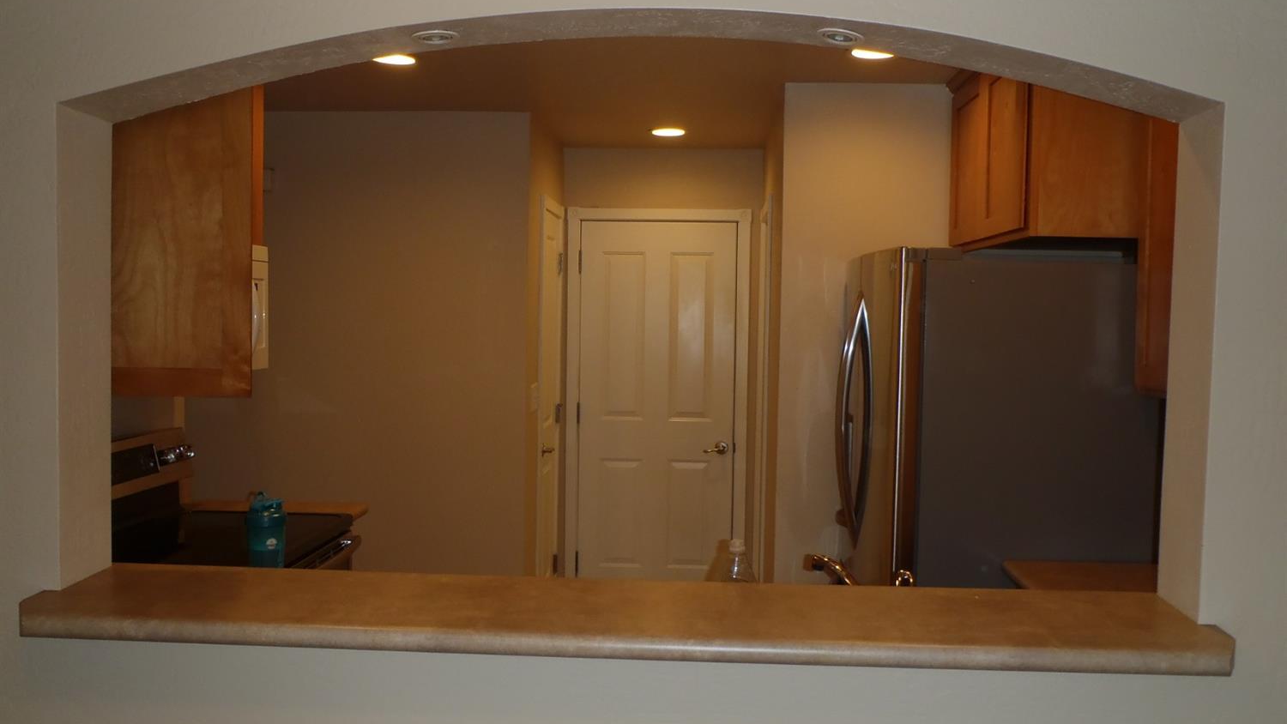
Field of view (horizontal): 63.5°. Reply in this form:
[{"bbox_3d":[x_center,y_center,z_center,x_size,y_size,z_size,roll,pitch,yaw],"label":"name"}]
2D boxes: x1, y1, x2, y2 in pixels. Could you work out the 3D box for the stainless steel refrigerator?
[{"bbox_3d":[0.995,0.567,3.240,0.800,1.780,0.870,1,3,3],"label":"stainless steel refrigerator"}]

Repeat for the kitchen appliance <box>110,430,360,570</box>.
[{"bbox_3d":[-1.258,0.833,3.068,0.670,1.190,0.760,1,3,3],"label":"kitchen appliance"}]

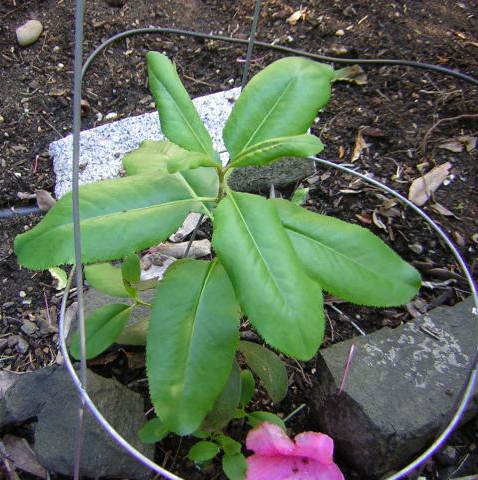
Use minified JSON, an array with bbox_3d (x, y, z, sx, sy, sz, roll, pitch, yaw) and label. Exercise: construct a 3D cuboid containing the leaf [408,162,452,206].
[{"bbox_3d":[0.211,-0.061,0.727,0.034,0.015,0.071,29,54,21],"label":"leaf"}]

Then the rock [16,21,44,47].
[{"bbox_3d":[-0.286,-0.282,0.908,0.027,0.022,0.038,25,53,19],"label":"rock"}]

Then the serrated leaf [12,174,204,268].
[{"bbox_3d":[-0.074,-0.009,0.397,0.118,0.020,0.053,-16,69,-6],"label":"serrated leaf"}]

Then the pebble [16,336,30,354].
[{"bbox_3d":[-0.193,0.094,0.593,0.012,0.010,0.015,-19,52,-17],"label":"pebble"}]

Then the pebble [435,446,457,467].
[{"bbox_3d":[0.166,0.172,0.531,0.015,0.014,0.016,8,50,5],"label":"pebble"}]

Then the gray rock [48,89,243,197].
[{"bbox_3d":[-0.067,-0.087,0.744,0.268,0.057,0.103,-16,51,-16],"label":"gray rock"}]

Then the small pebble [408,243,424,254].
[{"bbox_3d":[0.203,0.010,0.765,0.018,0.010,0.013,9,47,6],"label":"small pebble"}]

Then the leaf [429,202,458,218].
[{"bbox_3d":[0.221,-0.031,0.715,0.032,0.010,0.014,30,55,22],"label":"leaf"}]

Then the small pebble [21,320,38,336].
[{"bbox_3d":[-0.212,0.090,0.673,0.017,0.010,0.015,-8,48,-9],"label":"small pebble"}]

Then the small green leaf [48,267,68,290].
[{"bbox_3d":[-0.173,0.036,0.636,0.016,0.007,0.037,-25,54,-21],"label":"small green leaf"}]

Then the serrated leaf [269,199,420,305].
[{"bbox_3d":[0.068,0.007,0.516,0.152,0.022,0.062,25,58,10],"label":"serrated leaf"}]

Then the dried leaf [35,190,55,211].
[{"bbox_3d":[-0.200,-0.041,0.689,0.028,0.021,0.023,23,52,17],"label":"dried leaf"}]

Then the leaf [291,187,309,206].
[{"bbox_3d":[0.075,-0.051,0.807,0.016,0.010,0.028,18,49,14],"label":"leaf"}]

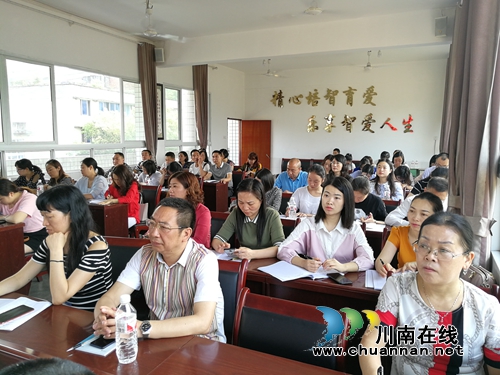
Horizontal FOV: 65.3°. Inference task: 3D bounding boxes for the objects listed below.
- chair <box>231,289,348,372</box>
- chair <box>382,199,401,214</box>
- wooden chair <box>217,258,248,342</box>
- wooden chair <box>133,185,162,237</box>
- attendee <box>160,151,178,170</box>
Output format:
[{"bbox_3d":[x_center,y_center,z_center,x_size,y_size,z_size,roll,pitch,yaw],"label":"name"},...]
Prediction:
[{"bbox_3d":[0.049,0.891,1.298,0.520,0.890,0.570,3,8,23],"label":"chair"},{"bbox_3d":[1.139,0.585,3.662,0.520,0.890,0.570,3,8,23],"label":"chair"},{"bbox_3d":[-0.285,0.834,1.780,0.450,0.910,0.540,2,8,13],"label":"wooden chair"},{"bbox_3d":[-1.392,0.400,4.800,0.520,0.900,0.580,4,9,27],"label":"wooden chair"},{"bbox_3d":[-1.382,-0.011,6.765,0.500,1.190,0.720,4,9,27],"label":"attendee"}]

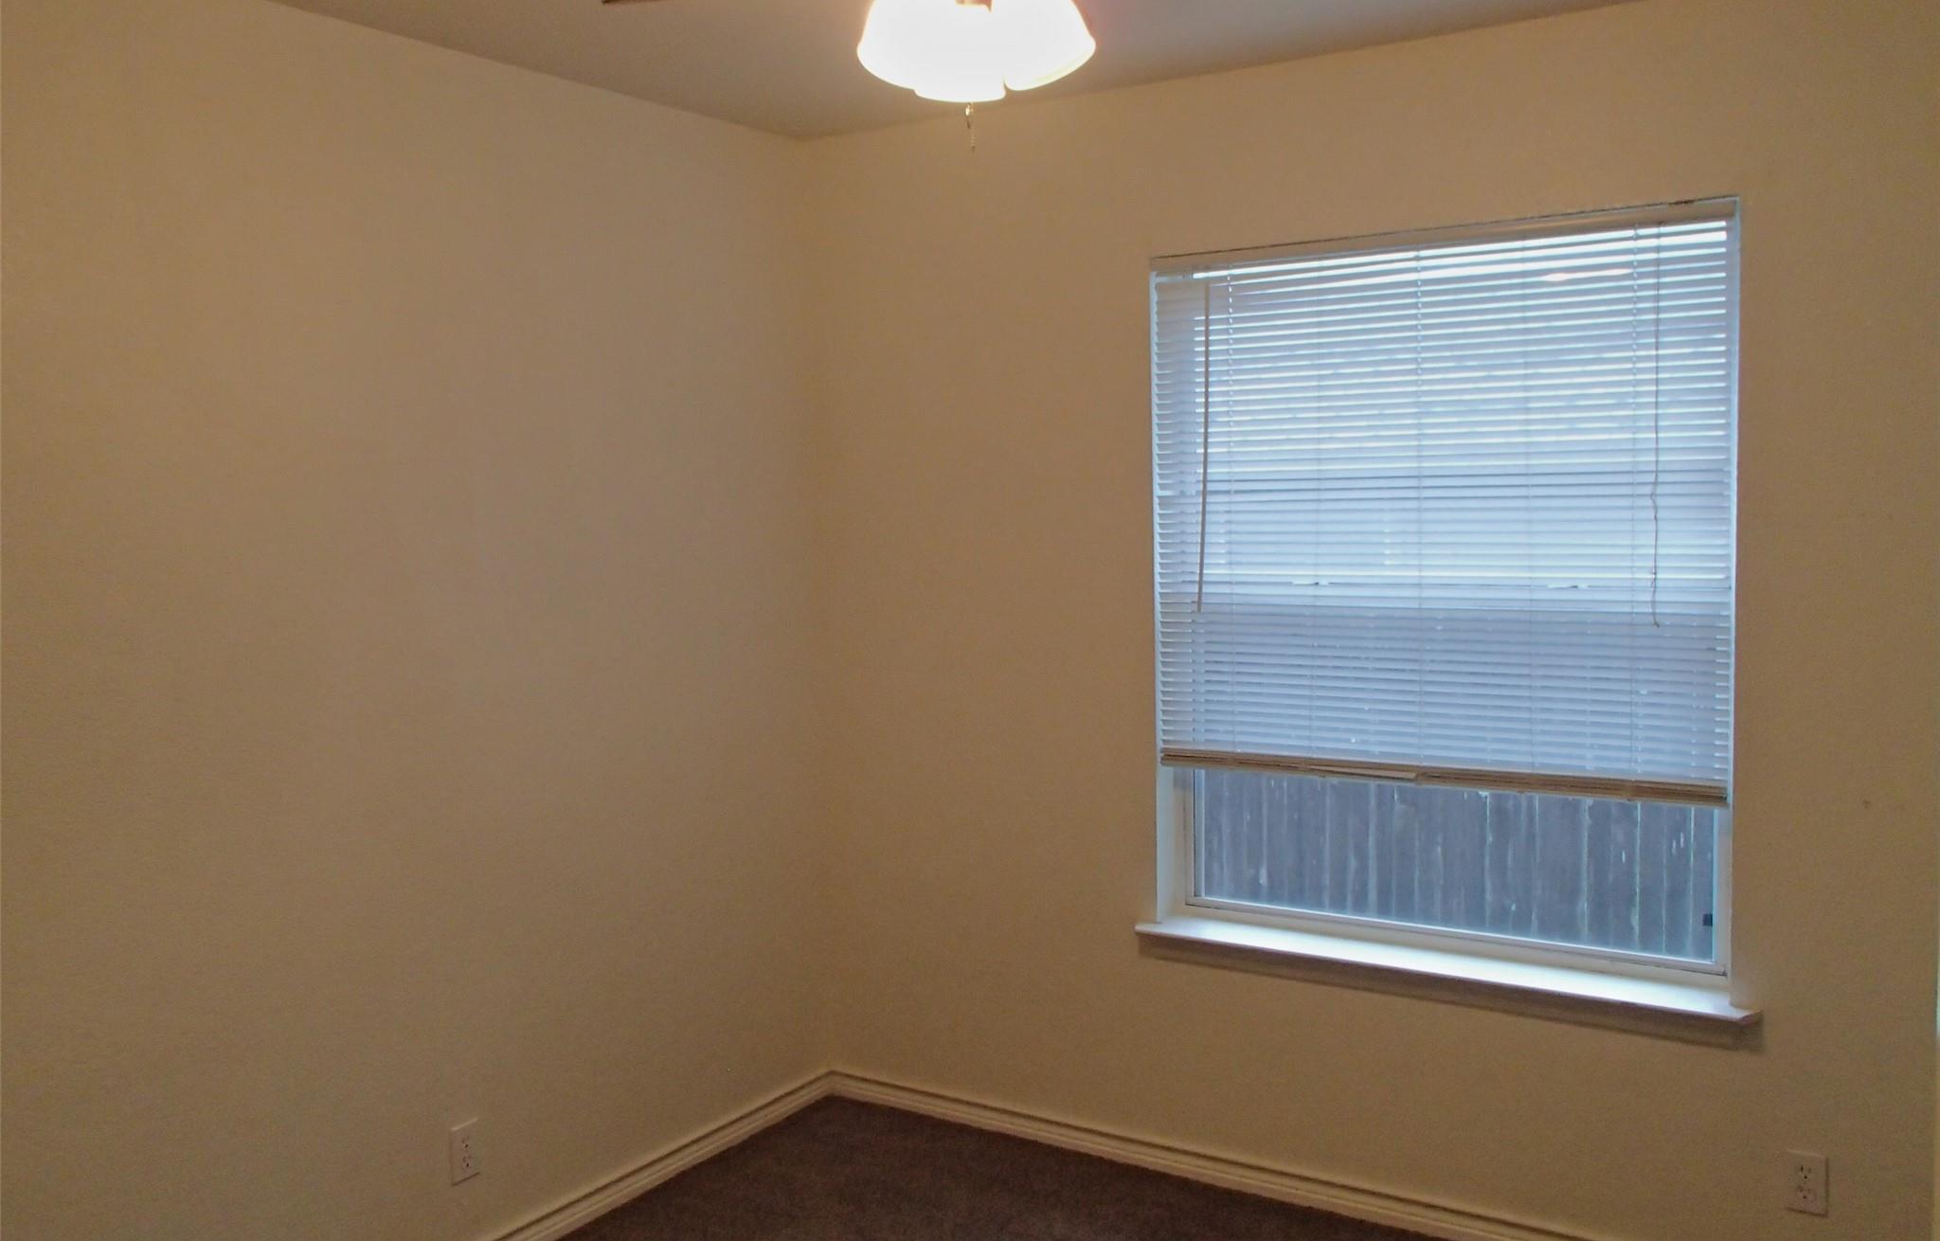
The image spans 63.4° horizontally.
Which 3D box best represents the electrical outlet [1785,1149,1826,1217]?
[{"bbox_3d":[1.541,1.035,2.888,0.071,0.114,0.010,2,6,33],"label":"electrical outlet"}]

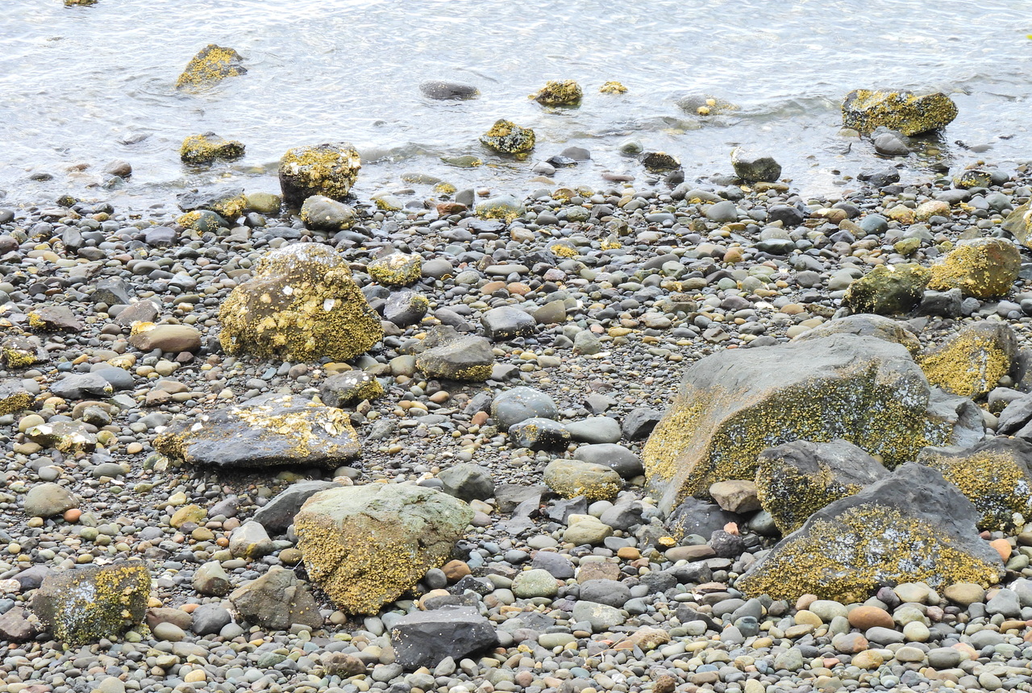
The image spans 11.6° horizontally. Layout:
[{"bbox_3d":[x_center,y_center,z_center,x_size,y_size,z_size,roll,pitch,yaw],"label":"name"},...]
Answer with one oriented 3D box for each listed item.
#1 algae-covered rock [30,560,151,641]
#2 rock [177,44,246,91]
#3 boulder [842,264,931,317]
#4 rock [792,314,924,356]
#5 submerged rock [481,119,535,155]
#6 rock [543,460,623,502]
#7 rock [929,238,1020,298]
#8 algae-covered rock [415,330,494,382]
[{"bbox_3d":[-1.221,0.737,14.581,0.339,0.209,0.237,0,15,0],"label":"algae-covered rock"},{"bbox_3d":[-1.350,-1.222,22.422,0.307,0.213,0.245,0,18,0],"label":"rock"},{"bbox_3d":[1.371,-0.210,18.759,0.328,0.172,0.246,0,18,0],"label":"boulder"},{"bbox_3d":[1.198,-0.021,17.832,0.454,0.152,0.295,0,15,0],"label":"rock"},{"bbox_3d":[-0.032,-0.876,21.378,0.231,0.146,0.185,0,18,0],"label":"submerged rock"},{"bbox_3d":[0.216,0.432,16.294,0.254,0.113,0.191,0,18,0],"label":"rock"},{"bbox_3d":[1.722,-0.295,19.043,0.351,0.203,0.281,0,18,0],"label":"rock"},{"bbox_3d":[-0.214,0.032,17.577,0.274,0.162,0.192,0,15,0],"label":"algae-covered rock"}]

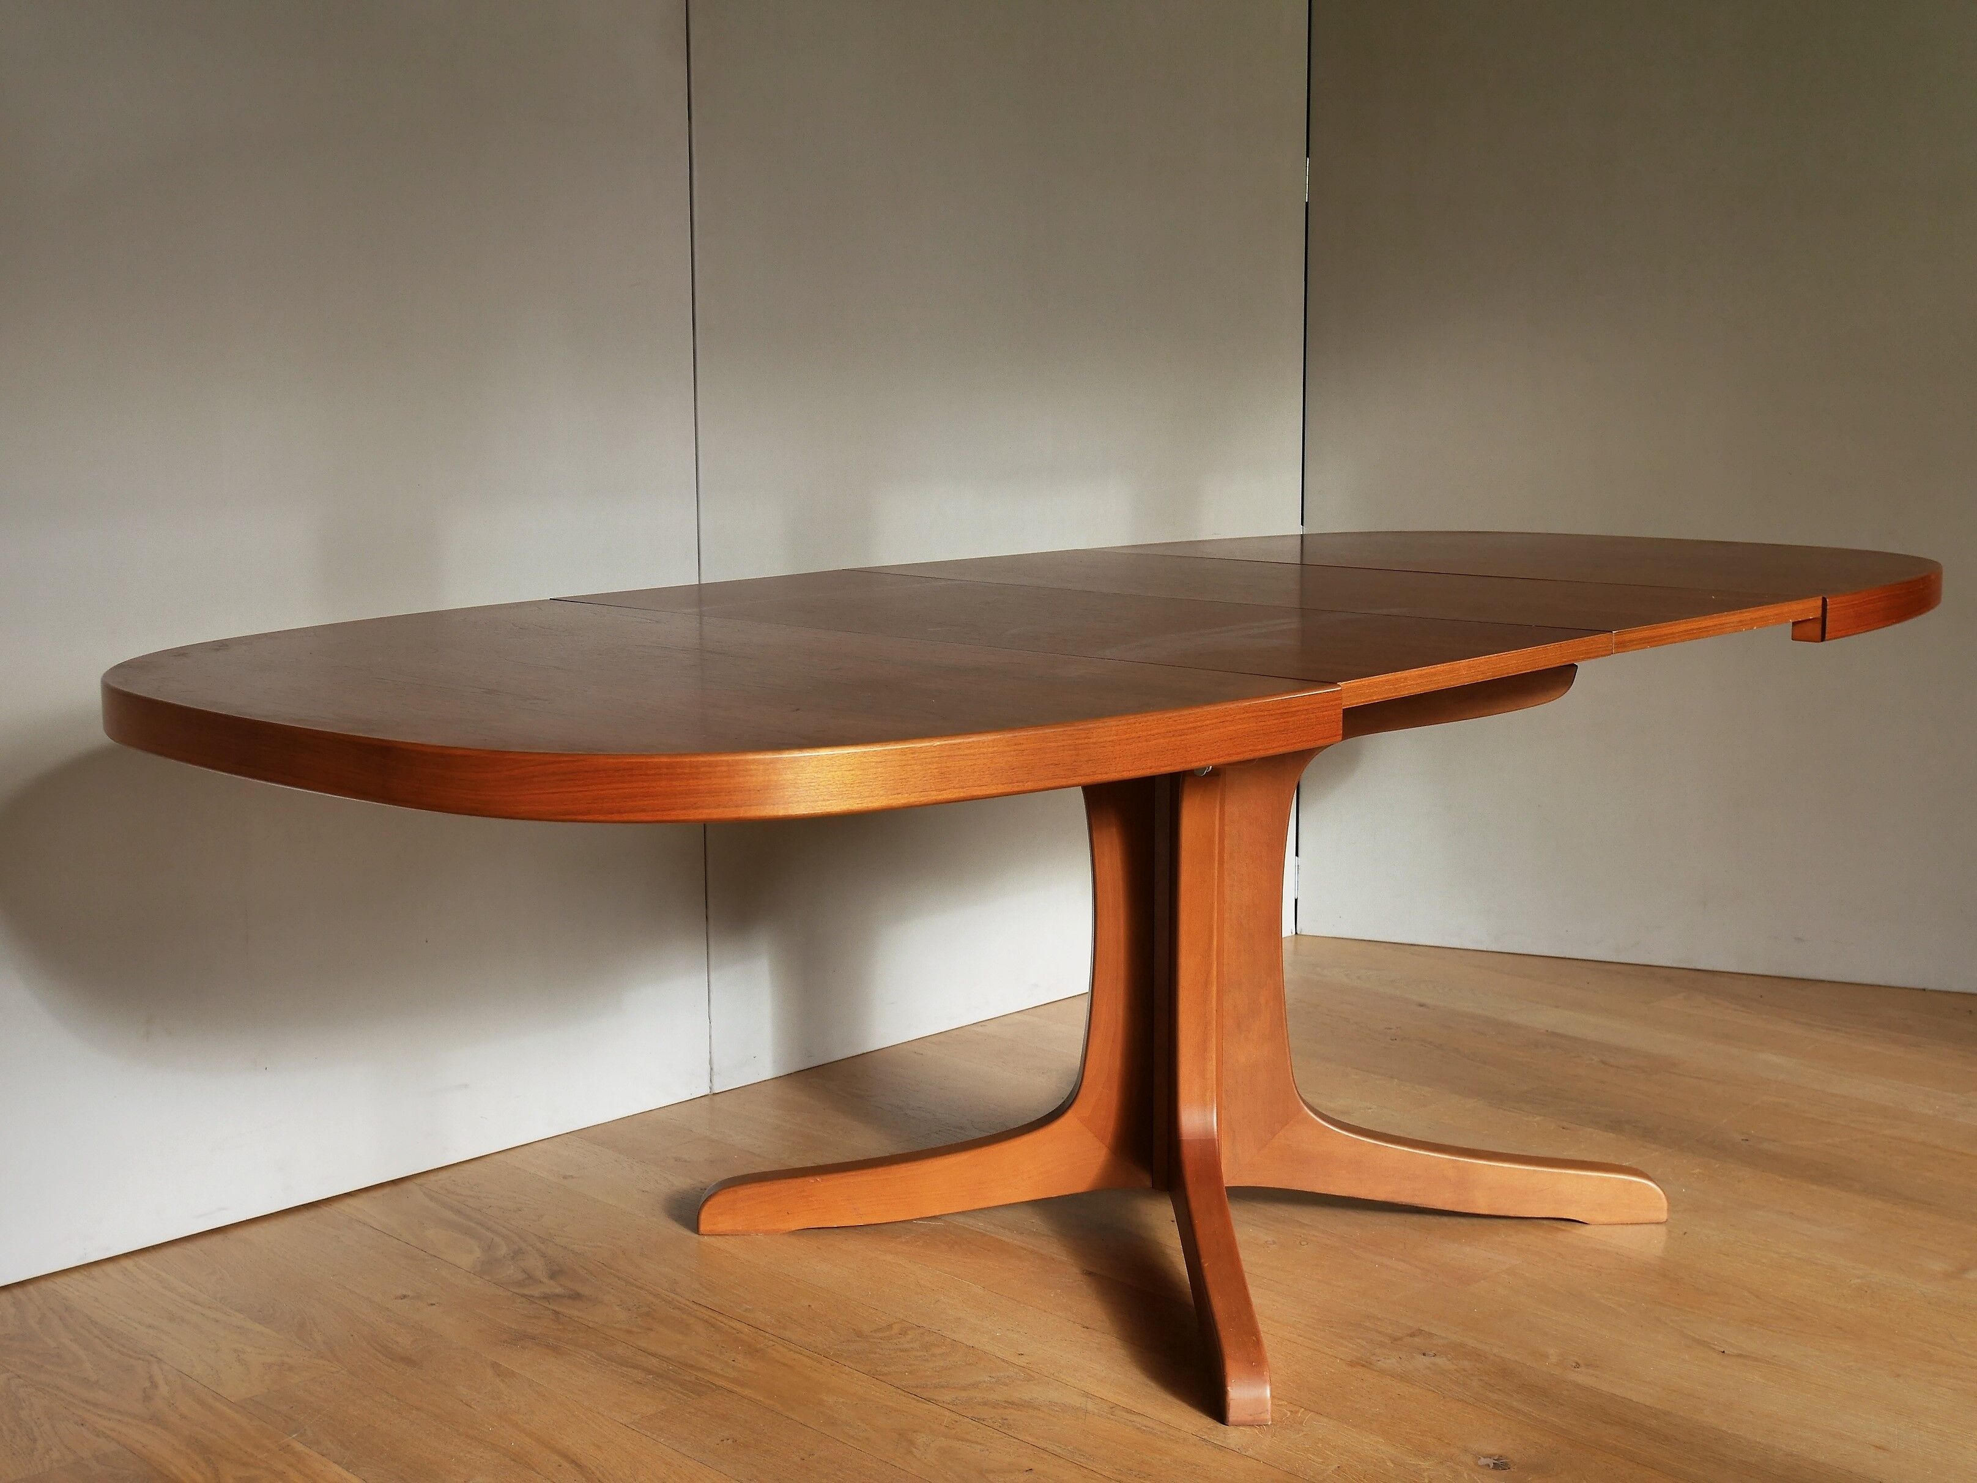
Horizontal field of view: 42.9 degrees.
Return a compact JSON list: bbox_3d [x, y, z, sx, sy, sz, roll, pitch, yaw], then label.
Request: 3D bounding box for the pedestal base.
[{"bbox_3d":[0.227,0.236,2.881,0.830,0.655,0.830,8,12,42],"label":"pedestal base"}]

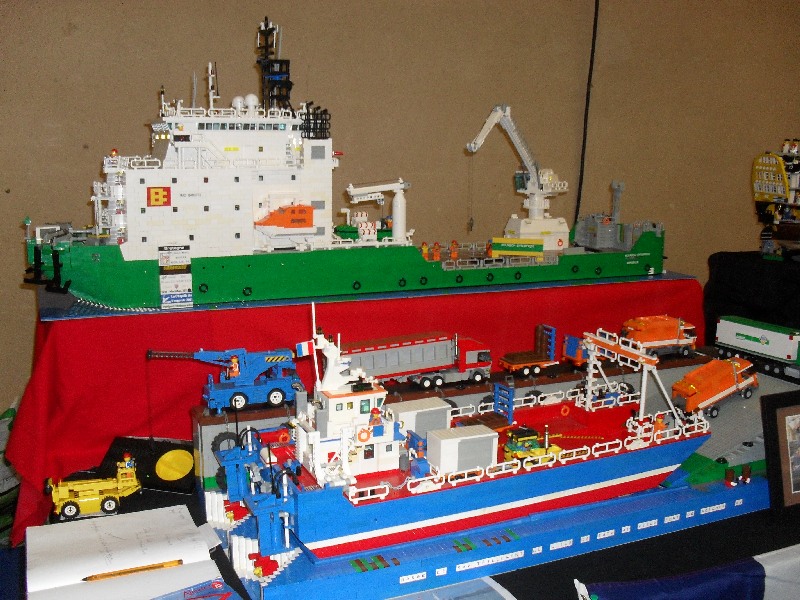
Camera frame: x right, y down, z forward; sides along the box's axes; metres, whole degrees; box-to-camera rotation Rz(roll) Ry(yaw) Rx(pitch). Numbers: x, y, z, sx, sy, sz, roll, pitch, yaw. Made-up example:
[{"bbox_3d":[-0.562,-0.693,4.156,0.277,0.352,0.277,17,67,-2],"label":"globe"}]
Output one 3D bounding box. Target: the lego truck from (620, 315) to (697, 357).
[{"bbox_3d":[0.550,0.076,1.736,0.181,0.092,0.057,-3,12,-20],"label":"lego truck"}]

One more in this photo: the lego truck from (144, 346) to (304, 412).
[{"bbox_3d":[-0.284,0.129,1.342,0.260,0.101,0.058,-4,12,-22],"label":"lego truck"}]

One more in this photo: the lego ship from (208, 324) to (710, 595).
[{"bbox_3d":[0.127,0.164,1.311,0.815,0.335,0.263,-4,12,-24],"label":"lego ship"}]

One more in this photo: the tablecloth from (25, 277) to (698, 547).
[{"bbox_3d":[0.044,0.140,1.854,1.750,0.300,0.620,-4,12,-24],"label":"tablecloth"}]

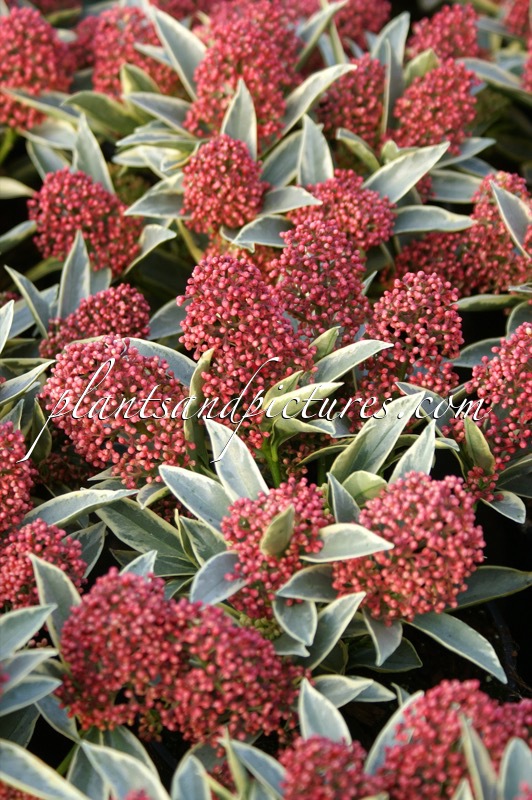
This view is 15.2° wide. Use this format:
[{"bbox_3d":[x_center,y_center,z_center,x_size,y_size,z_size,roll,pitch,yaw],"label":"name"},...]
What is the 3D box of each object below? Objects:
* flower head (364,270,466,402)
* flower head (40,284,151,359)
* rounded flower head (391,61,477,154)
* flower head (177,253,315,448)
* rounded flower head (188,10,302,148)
[{"bbox_3d":[0.077,-0.034,1.060,0.055,0.070,0.055,0,35,0],"label":"flower head"},{"bbox_3d":[-0.092,-0.039,1.080,0.059,0.055,0.058,0,35,0],"label":"flower head"},{"bbox_3d":[0.103,-0.178,1.220,0.054,0.058,0.054,0,35,0],"label":"rounded flower head"},{"bbox_3d":[-0.011,-0.026,1.050,0.072,0.103,0.070,0,35,0],"label":"flower head"},{"bbox_3d":[-0.016,-0.215,1.330,0.074,0.092,0.066,0,36,0],"label":"rounded flower head"}]

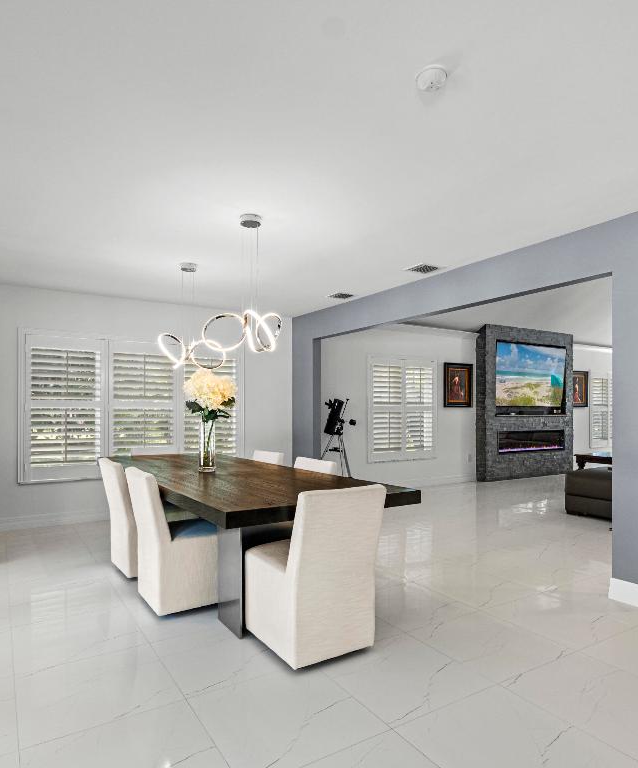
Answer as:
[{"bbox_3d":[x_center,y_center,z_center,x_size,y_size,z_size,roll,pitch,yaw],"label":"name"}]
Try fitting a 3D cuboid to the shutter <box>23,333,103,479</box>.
[{"bbox_3d":[-2.876,0.268,5.506,0.842,1.595,0.060,1,-2,-32],"label":"shutter"}]

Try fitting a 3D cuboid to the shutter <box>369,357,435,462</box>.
[{"bbox_3d":[1.309,0.393,7.380,1.320,1.570,0.090,1,-2,-31],"label":"shutter"}]

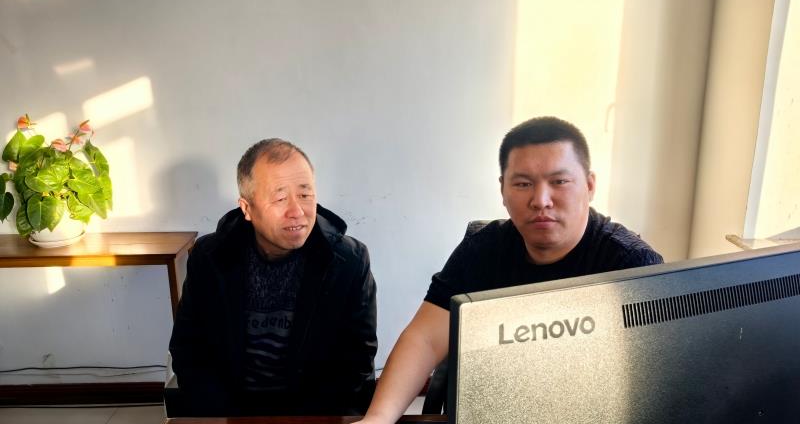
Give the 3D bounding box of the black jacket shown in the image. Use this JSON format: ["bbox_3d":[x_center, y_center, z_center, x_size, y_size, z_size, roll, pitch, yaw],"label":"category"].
[{"bbox_3d":[-0.290,0.313,1.495,0.500,0.670,0.420,-5,13,-17],"label":"black jacket"}]

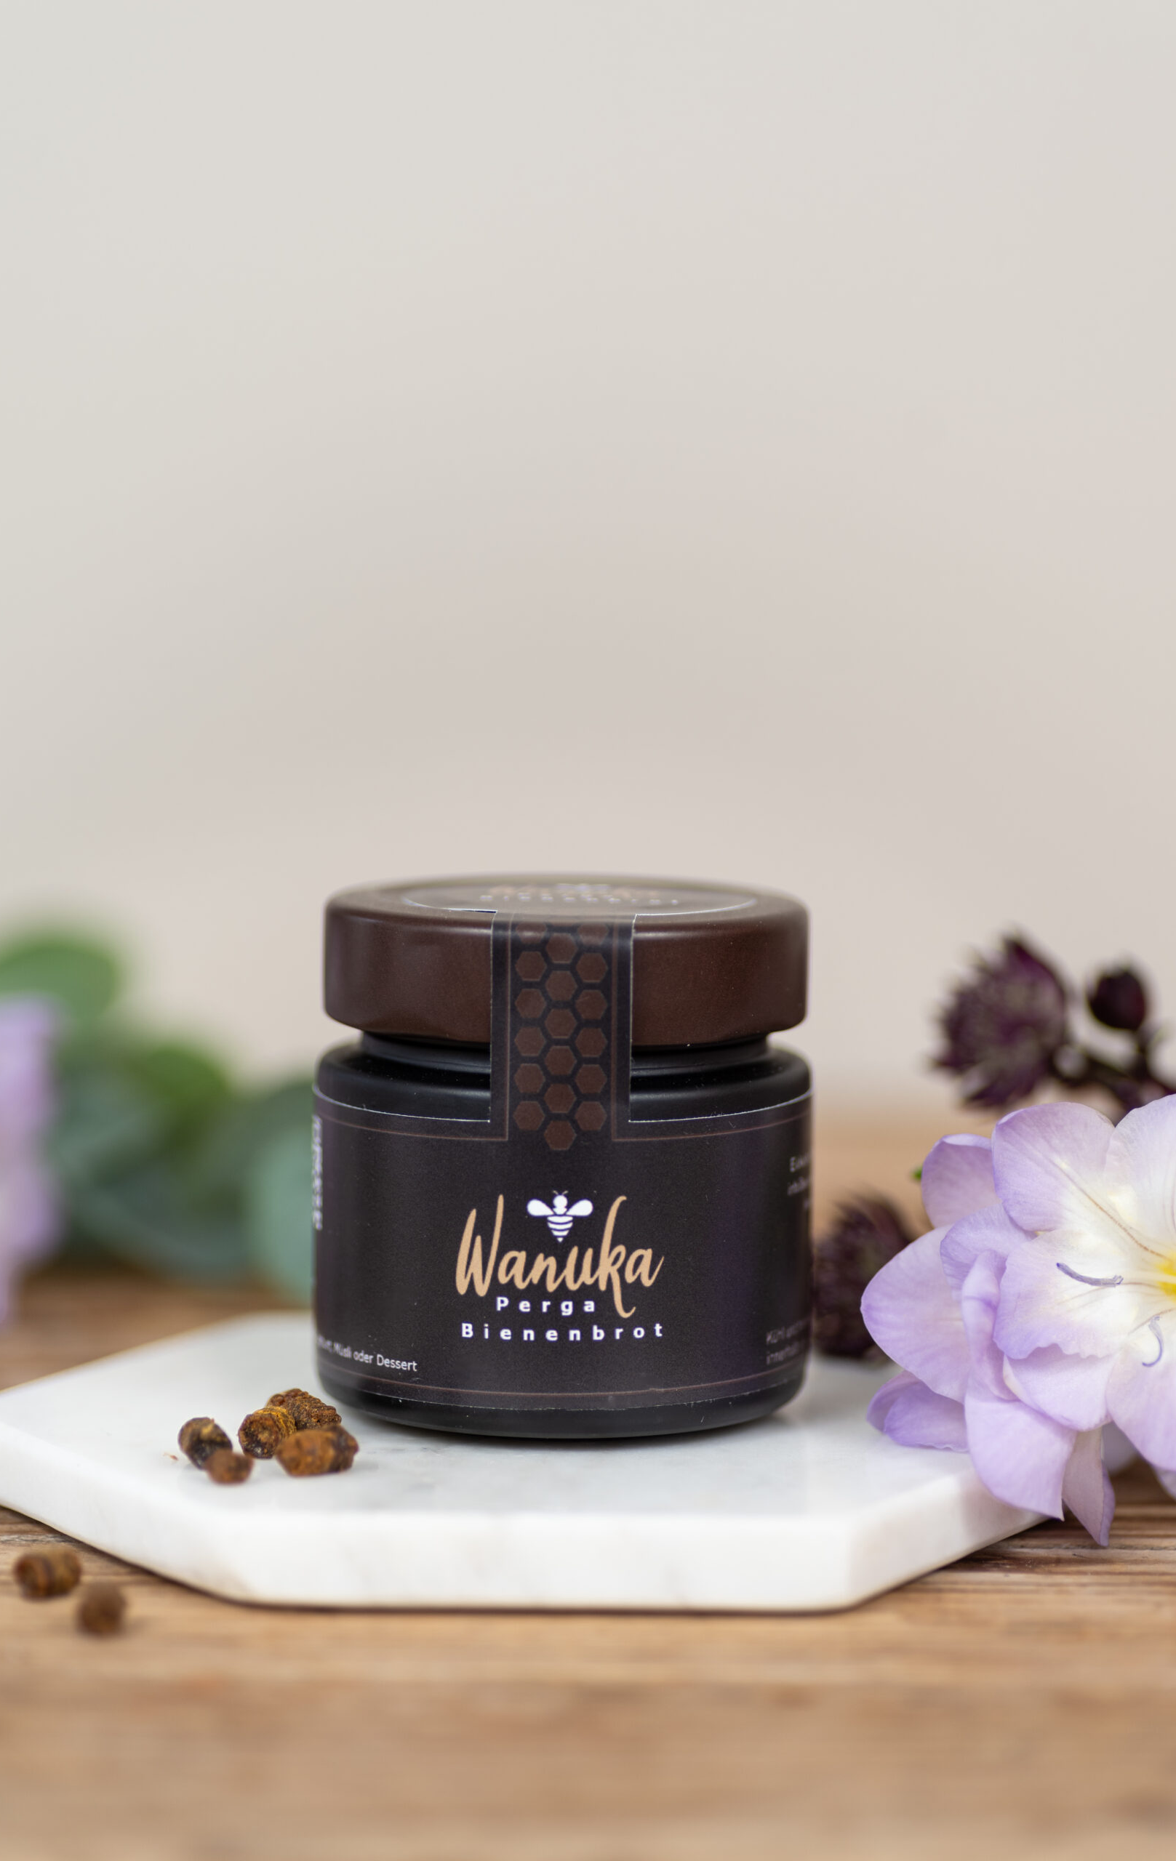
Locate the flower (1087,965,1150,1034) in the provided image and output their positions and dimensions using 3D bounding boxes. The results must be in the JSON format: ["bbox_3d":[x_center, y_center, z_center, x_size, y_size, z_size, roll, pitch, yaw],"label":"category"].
[{"bbox_3d":[0.075,0.010,0.658,0.009,0.009,0.009,0,6,0],"label":"flower"}]

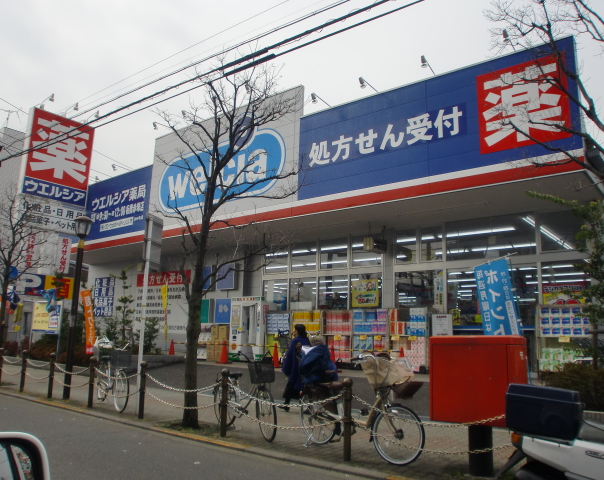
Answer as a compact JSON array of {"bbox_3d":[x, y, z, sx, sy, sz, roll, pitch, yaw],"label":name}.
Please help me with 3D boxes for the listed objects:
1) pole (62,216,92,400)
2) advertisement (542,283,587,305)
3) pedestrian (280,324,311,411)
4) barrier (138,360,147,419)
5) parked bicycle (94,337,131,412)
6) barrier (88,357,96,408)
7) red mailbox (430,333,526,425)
[{"bbox_3d":[-4.661,1.347,10.728,0.393,3.732,0.393,-8,-14,41],"label":"pole"},{"bbox_3d":[5.589,1.201,11.038,0.838,0.546,0.050,-7,-14,39],"label":"advertisement"},{"bbox_3d":[-0.121,2.317,9.455,0.450,1.528,0.480,-4,-11,25],"label":"pedestrian"},{"bbox_3d":[-2.459,2.327,8.052,0.110,0.873,0.110,-7,-14,39],"label":"barrier"},{"bbox_3d":[-3.406,2.401,9.251,0.500,1.170,1.740,8,-13,-34],"label":"parked bicycle"},{"bbox_3d":[-3.686,2.499,9.126,0.110,0.874,0.110,-7,-14,39],"label":"barrier"},{"bbox_3d":[1.833,1.423,5.355,0.790,0.860,0.620,-8,-14,39],"label":"red mailbox"}]

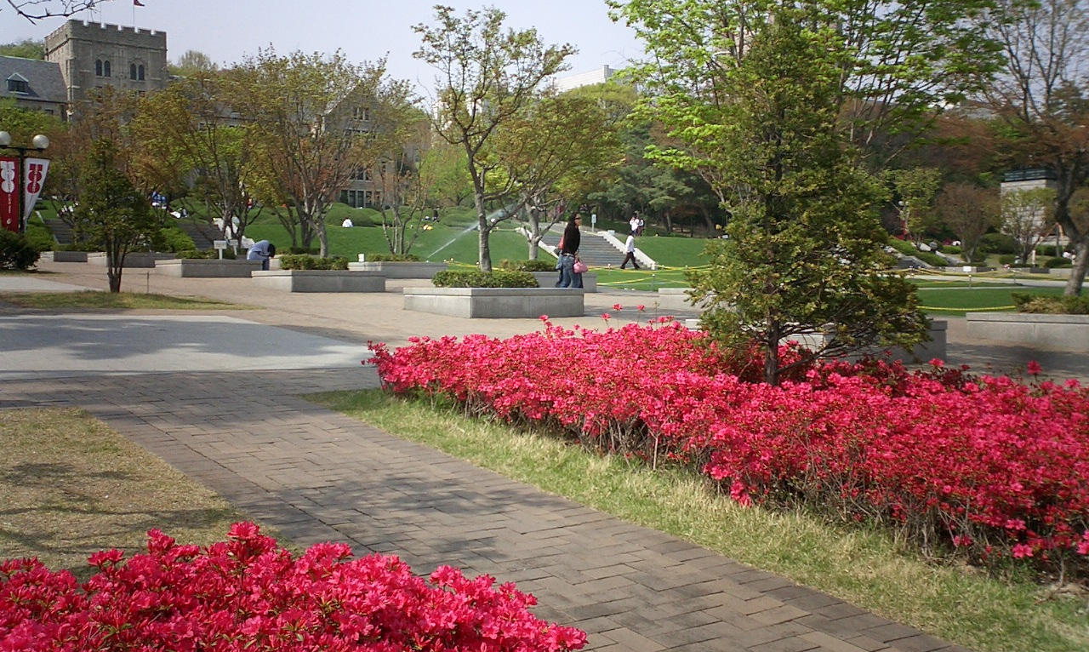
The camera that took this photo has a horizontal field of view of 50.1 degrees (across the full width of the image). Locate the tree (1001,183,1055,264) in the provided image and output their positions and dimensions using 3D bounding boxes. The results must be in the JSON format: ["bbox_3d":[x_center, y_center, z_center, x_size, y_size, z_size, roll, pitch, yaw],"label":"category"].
[{"bbox_3d":[28.878,-6.019,69.500,3.251,4.978,3.251,1,2,22],"label":"tree"}]

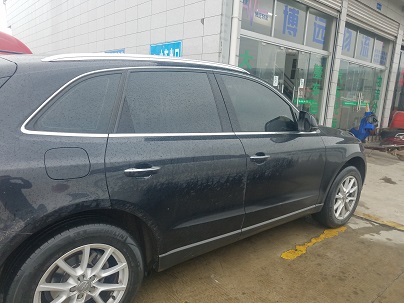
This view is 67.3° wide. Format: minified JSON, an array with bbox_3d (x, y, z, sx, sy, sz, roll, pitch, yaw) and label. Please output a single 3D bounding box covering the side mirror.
[{"bbox_3d":[0.877,-0.255,2.539,0.175,0.168,0.215,-6,14,-38],"label":"side mirror"}]

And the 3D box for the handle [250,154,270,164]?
[{"bbox_3d":[0.435,0.049,2.265,0.219,0.043,0.053,-6,14,-38],"label":"handle"}]

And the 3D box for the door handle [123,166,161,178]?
[{"bbox_3d":[-0.324,0.116,1.667,0.219,0.045,0.053,-6,14,-38],"label":"door handle"}]

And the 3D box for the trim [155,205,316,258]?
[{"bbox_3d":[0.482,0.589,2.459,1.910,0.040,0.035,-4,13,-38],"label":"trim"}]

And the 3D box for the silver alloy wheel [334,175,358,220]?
[{"bbox_3d":[1.530,0.489,3.397,0.490,0.490,0.190,-5,14,-37],"label":"silver alloy wheel"}]

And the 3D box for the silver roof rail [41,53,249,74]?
[{"bbox_3d":[-0.221,-0.592,2.068,1.600,0.107,0.075,-7,15,-38],"label":"silver roof rail"}]

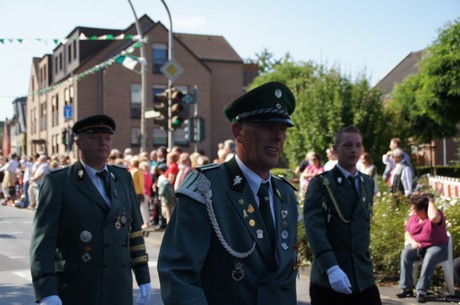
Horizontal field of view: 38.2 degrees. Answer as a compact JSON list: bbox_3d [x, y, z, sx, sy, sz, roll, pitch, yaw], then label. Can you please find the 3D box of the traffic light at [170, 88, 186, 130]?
[{"bbox_3d":[-1.219,-1.018,15.700,0.300,0.950,0.360,0,0,-23],"label":"traffic light"}]

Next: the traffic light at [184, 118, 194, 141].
[{"bbox_3d":[-1.551,-0.881,25.400,0.360,0.900,0.300,0,0,-23],"label":"traffic light"}]

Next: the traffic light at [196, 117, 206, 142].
[{"bbox_3d":[-1.091,-0.881,25.400,0.300,0.940,0.340,0,0,-23],"label":"traffic light"}]

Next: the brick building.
[{"bbox_3d":[-9.377,-3.833,56.266,12.000,11.600,28.000,0,0,-23],"label":"brick building"}]

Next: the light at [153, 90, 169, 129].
[{"bbox_3d":[-1.633,-1.018,15.700,0.360,0.930,0.300,0,0,-23],"label":"light"}]

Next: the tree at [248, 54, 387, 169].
[{"bbox_3d":[3.298,-0.820,25.000,4.800,5.200,4.400,0,0,0],"label":"tree"}]

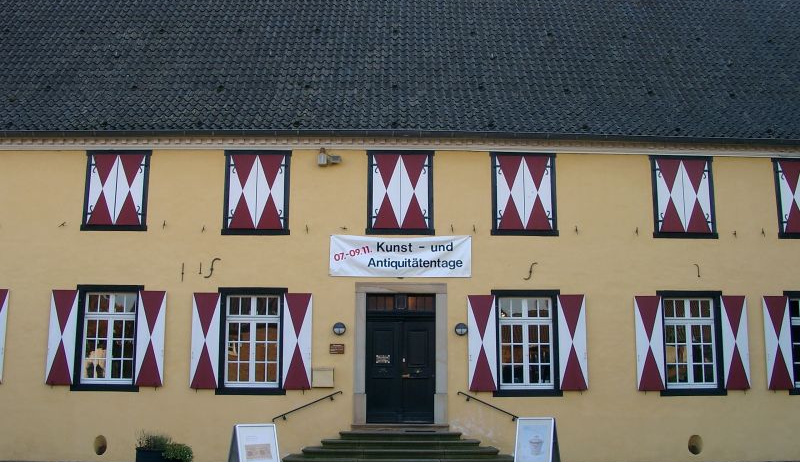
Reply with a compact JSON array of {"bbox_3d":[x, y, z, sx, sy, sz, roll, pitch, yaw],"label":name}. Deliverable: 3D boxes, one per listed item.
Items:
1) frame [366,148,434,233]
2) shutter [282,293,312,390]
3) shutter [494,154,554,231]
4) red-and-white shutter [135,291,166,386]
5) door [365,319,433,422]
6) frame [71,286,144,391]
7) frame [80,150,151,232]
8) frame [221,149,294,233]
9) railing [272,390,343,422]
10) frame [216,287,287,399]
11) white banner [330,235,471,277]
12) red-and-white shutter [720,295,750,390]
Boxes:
[{"bbox_3d":[0.017,-0.851,17.668,1.518,1.925,0.130,1,-9,-1],"label":"frame"},{"bbox_3d":[-2.111,2.271,16.177,0.566,1.963,0.050,0,-9,-1],"label":"shutter"},{"bbox_3d":[2.660,-0.817,16.772,1.172,1.602,0.060,0,-9,-1],"label":"shutter"},{"bbox_3d":[-5.380,2.329,17.016,0.582,2.030,0.060,1,-9,-1],"label":"red-and-white shutter"},{"bbox_3d":[0.022,3.081,17.334,1.507,2.285,0.100,1,-9,-1],"label":"door"},{"bbox_3d":[-5.994,2.201,16.141,1.377,2.158,0.150,0,-9,-1],"label":"frame"},{"bbox_3d":[-5.990,-0.857,16.636,1.383,1.732,0.150,0,-9,-1],"label":"frame"},{"bbox_3d":[-3.188,-0.847,17.618,1.515,1.924,0.130,1,-9,-1],"label":"frame"},{"bbox_3d":[-1.876,3.565,15.952,1.408,0.609,0.100,0,-9,-1],"label":"railing"},{"bbox_3d":[-3.041,2.274,16.188,1.435,2.173,0.150,0,-9,-1],"label":"frame"},{"bbox_3d":[0.028,0.538,16.492,2.972,0.865,0.040,0,-9,-1],"label":"white banner"},{"bbox_3d":[6.979,2.321,16.311,0.523,1.922,0.060,0,-9,-1],"label":"red-and-white shutter"}]

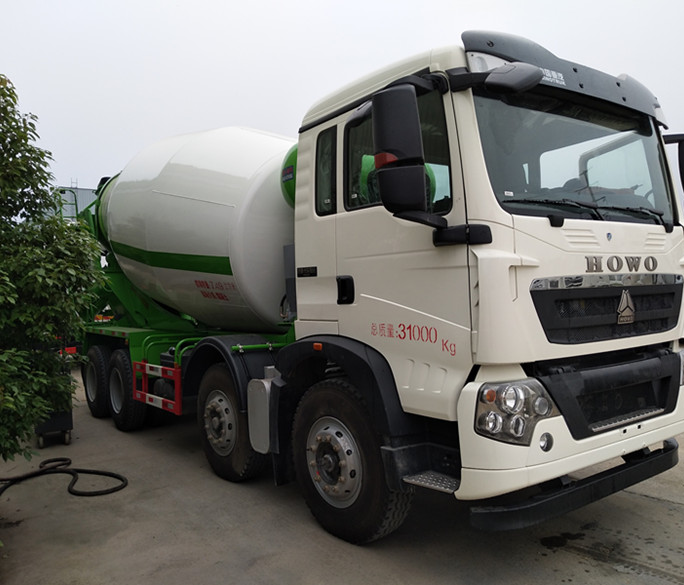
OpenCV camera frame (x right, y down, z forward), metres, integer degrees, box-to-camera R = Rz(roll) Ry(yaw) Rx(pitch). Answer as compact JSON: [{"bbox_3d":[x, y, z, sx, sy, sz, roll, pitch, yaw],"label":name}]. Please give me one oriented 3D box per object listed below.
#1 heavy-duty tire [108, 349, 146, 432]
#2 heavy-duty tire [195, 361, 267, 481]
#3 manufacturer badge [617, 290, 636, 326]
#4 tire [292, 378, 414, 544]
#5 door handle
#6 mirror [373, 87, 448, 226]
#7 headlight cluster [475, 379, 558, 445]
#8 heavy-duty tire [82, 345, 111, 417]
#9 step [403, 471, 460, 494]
[{"bbox_3d":[-2.876,1.296,7.833,0.301,1.080,1.085,-1,-1,-36],"label":"heavy-duty tire"},{"bbox_3d":[-1.013,1.191,5.461,0.301,1.080,1.085,-1,-1,-36],"label":"heavy-duty tire"},{"bbox_3d":[1.687,0.084,3.483,0.166,0.216,0.030,-1,-1,-36],"label":"manufacturer badge"},{"bbox_3d":[0.044,1.130,4.022,0.301,1.080,1.085,-1,-1,-36],"label":"tire"},{"bbox_3d":[0.029,-0.014,3.800,0.050,0.186,0.171,-1,-1,-36],"label":"door handle"},{"bbox_3d":[0.346,-0.685,2.985,0.332,0.673,0.201,-1,-1,-36],"label":"mirror"},{"bbox_3d":[0.915,0.634,3.048,0.502,0.362,0.221,-1,-1,-31],"label":"headlight cluster"},{"bbox_3d":[-3.660,1.341,8.900,0.301,1.080,1.085,-1,-1,-36],"label":"heavy-duty tire"},{"bbox_3d":[0.565,1.073,3.309,0.241,0.045,0.412,-1,-1,-36],"label":"step"}]

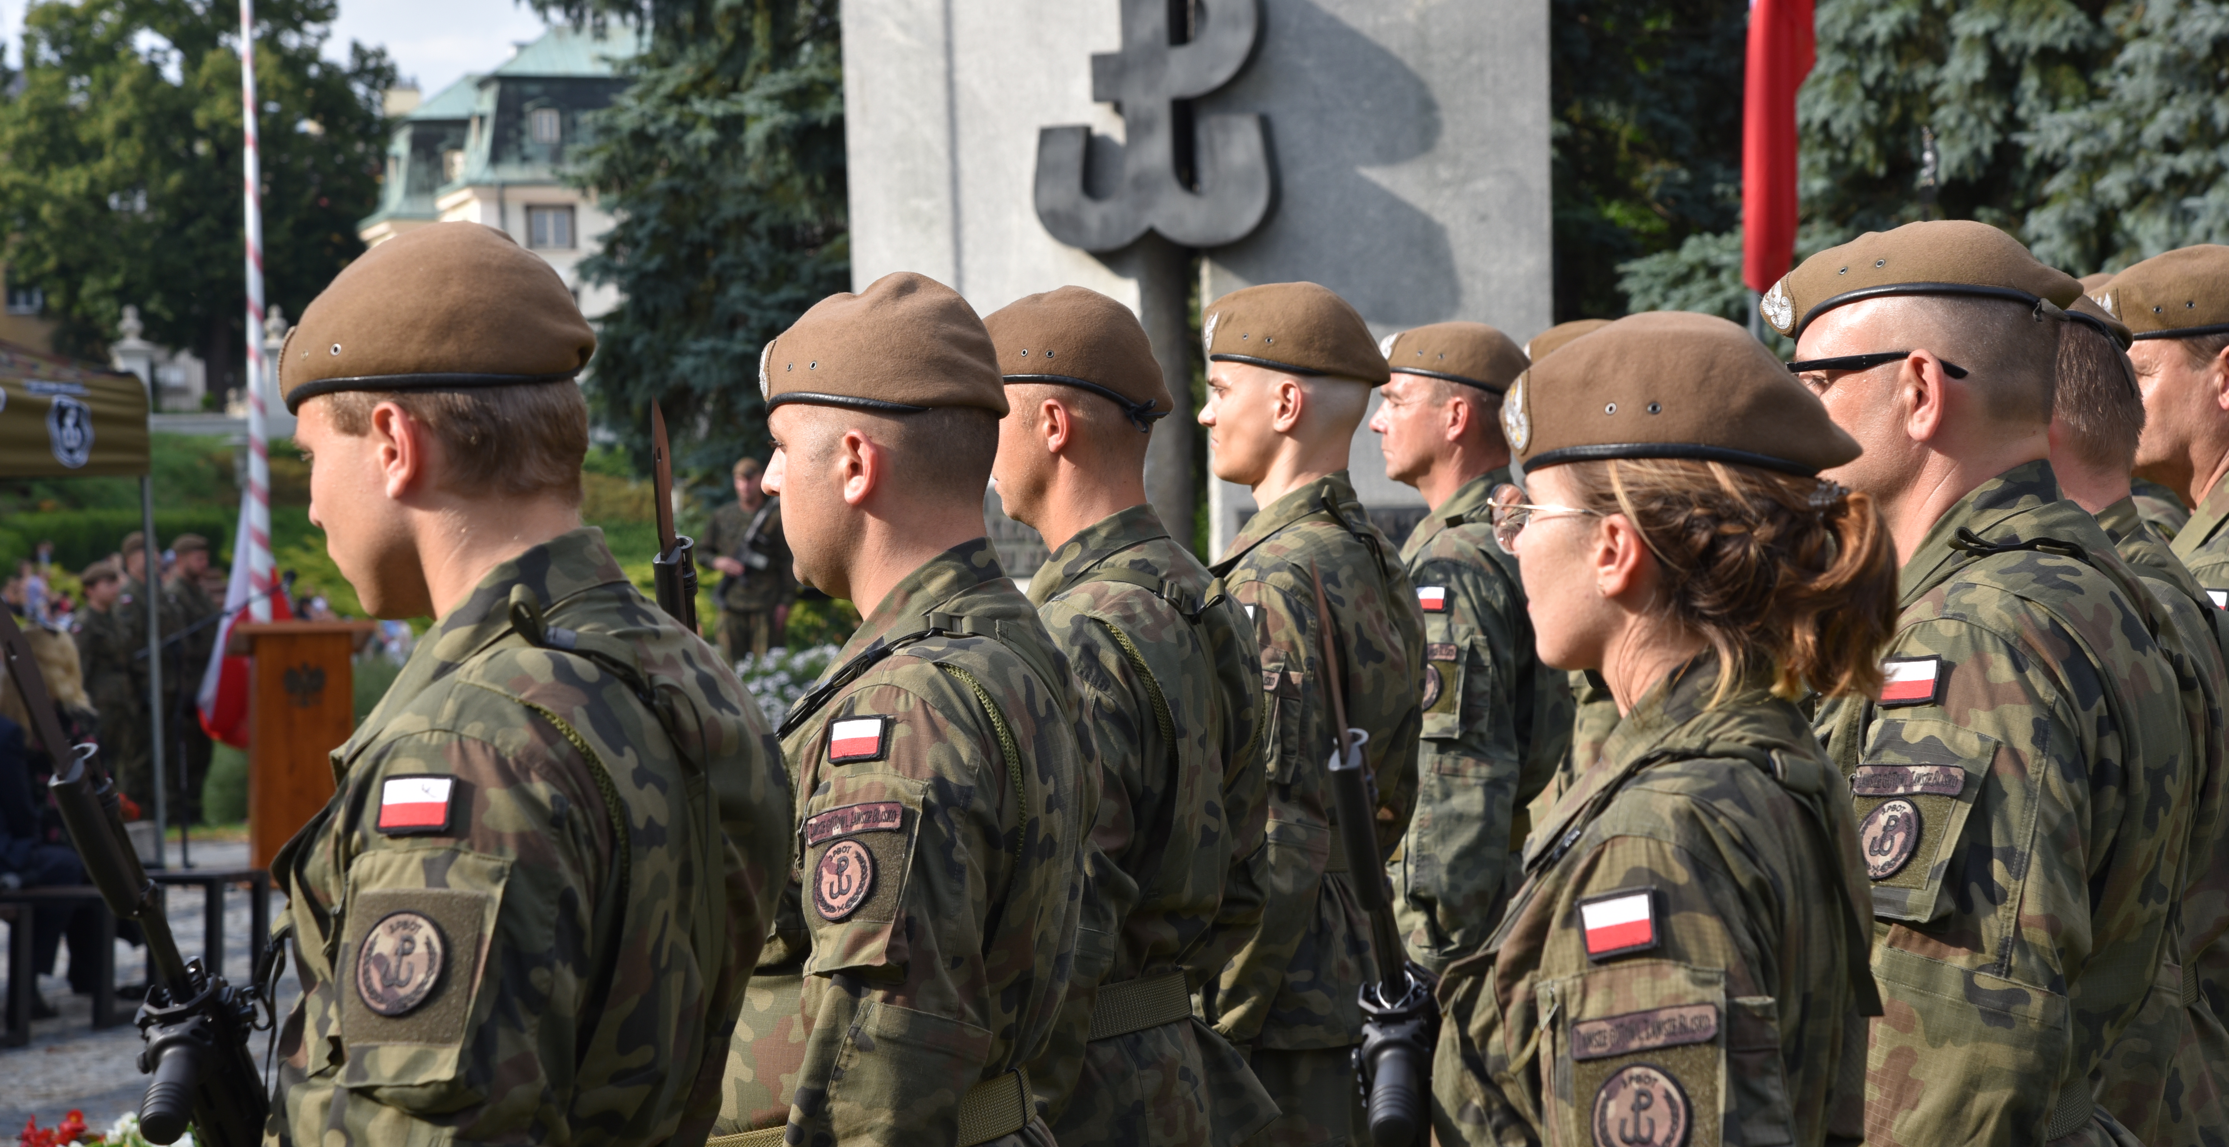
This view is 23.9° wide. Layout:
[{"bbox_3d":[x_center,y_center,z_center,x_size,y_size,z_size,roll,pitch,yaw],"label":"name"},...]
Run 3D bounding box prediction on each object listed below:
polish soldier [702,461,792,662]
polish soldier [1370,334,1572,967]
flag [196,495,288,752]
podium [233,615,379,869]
[{"bbox_3d":[-2.167,0.231,31.323,0.600,1.840,0.400,-1,1,5],"label":"polish soldier"},{"bbox_3d":[0.589,0.515,8.373,0.350,1.830,0.540,0,1,15],"label":"polish soldier"},{"bbox_3d":[-4.724,0.284,29.019,0.680,1.500,0.400,-1,1,-9],"label":"flag"},{"bbox_3d":[-3.696,0.823,24.015,0.660,1.210,0.500,-1,1,-14],"label":"podium"}]

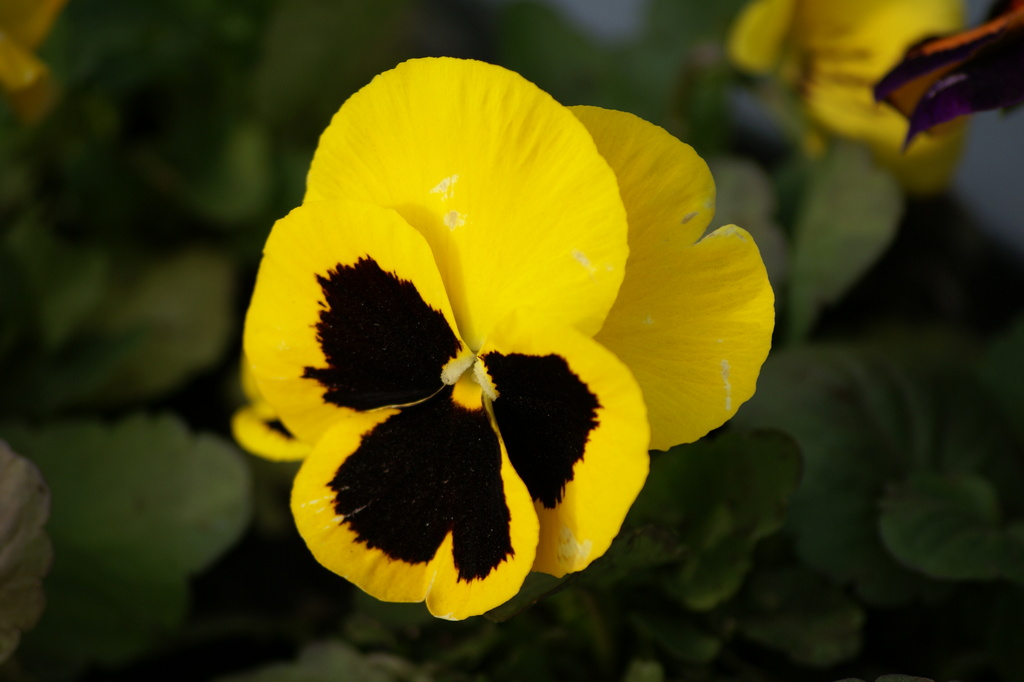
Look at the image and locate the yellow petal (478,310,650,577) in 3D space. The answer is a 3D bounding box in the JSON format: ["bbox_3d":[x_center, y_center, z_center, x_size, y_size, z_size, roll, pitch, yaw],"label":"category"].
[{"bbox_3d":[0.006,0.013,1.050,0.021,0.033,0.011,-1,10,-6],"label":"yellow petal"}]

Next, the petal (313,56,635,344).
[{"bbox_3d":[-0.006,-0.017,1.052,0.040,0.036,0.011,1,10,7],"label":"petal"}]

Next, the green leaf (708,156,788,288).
[{"bbox_3d":[0.031,-0.015,1.145,0.013,0.020,0.007,5,-9,7],"label":"green leaf"}]

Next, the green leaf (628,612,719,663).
[{"bbox_3d":[0.021,0.038,1.080,0.012,0.004,0.007,0,35,0],"label":"green leaf"}]

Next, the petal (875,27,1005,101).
[{"bbox_3d":[0.053,-0.034,1.060,0.017,0.008,0.010,23,41,29],"label":"petal"}]

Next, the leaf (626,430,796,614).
[{"bbox_3d":[0.026,0.023,1.120,0.022,0.024,0.011,10,-12,-3],"label":"leaf"}]

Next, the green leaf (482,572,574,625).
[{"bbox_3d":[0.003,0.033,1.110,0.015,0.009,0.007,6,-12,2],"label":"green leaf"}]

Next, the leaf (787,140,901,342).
[{"bbox_3d":[0.045,-0.013,1.145,0.013,0.027,0.008,15,-6,-3],"label":"leaf"}]

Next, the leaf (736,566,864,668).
[{"bbox_3d":[0.037,0.035,1.085,0.017,0.008,0.012,0,35,0],"label":"leaf"}]

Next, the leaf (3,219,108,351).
[{"bbox_3d":[-0.062,-0.008,1.165,0.015,0.018,0.009,12,-12,-3],"label":"leaf"}]

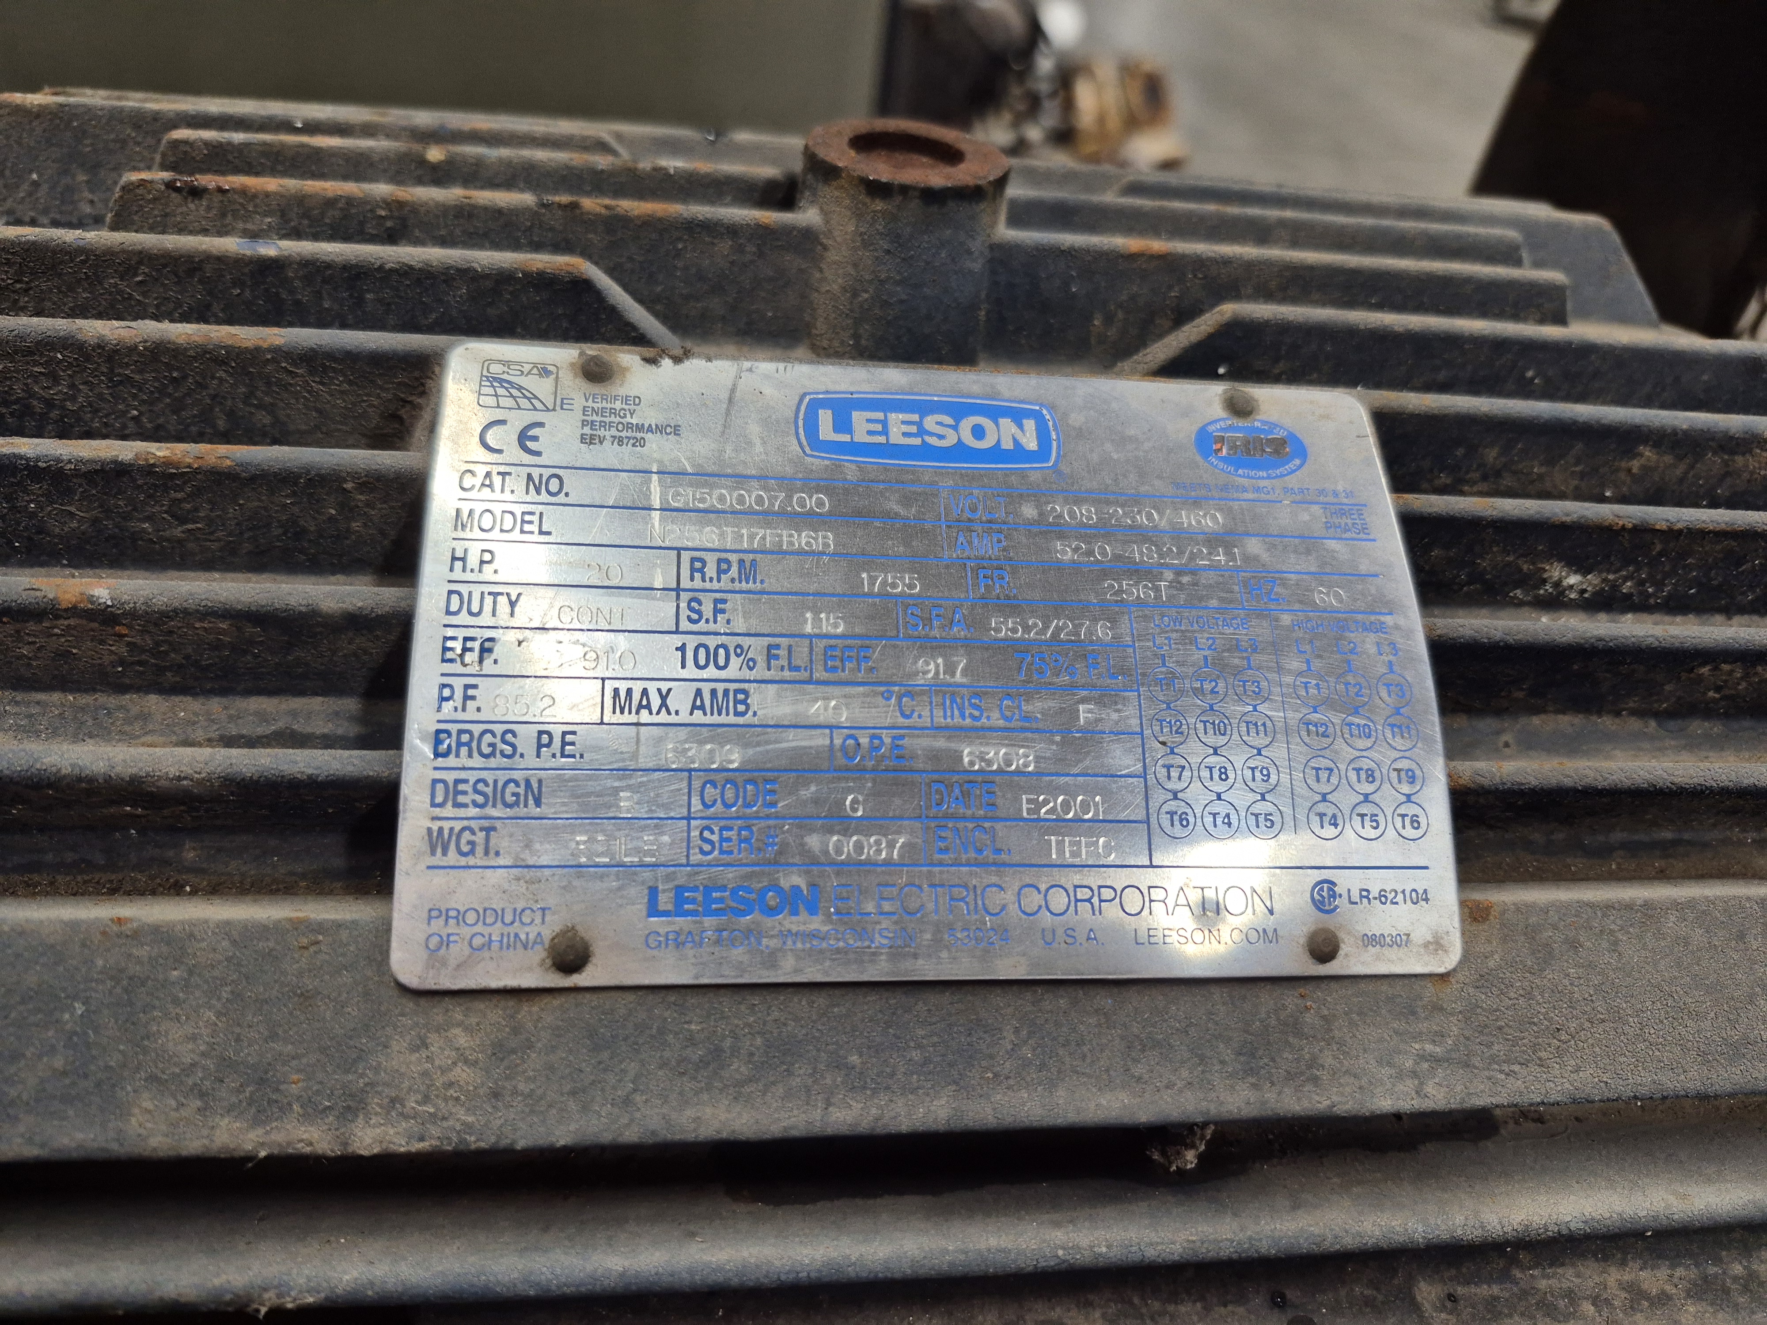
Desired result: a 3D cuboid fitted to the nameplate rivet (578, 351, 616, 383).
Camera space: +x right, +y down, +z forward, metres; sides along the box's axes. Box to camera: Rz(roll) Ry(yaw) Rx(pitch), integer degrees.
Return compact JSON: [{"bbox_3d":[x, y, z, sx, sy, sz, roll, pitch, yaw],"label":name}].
[{"bbox_3d":[-0.037,-0.039,0.154,0.004,0.002,0.004,1,57,-8],"label":"nameplate rivet"}]

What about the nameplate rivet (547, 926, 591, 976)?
[{"bbox_3d":[-0.034,0.032,0.129,0.004,0.002,0.004,1,83,-8],"label":"nameplate rivet"}]

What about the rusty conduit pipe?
[{"bbox_3d":[0.002,-0.068,0.194,0.032,0.032,0.032,2,40,-8],"label":"rusty conduit pipe"}]

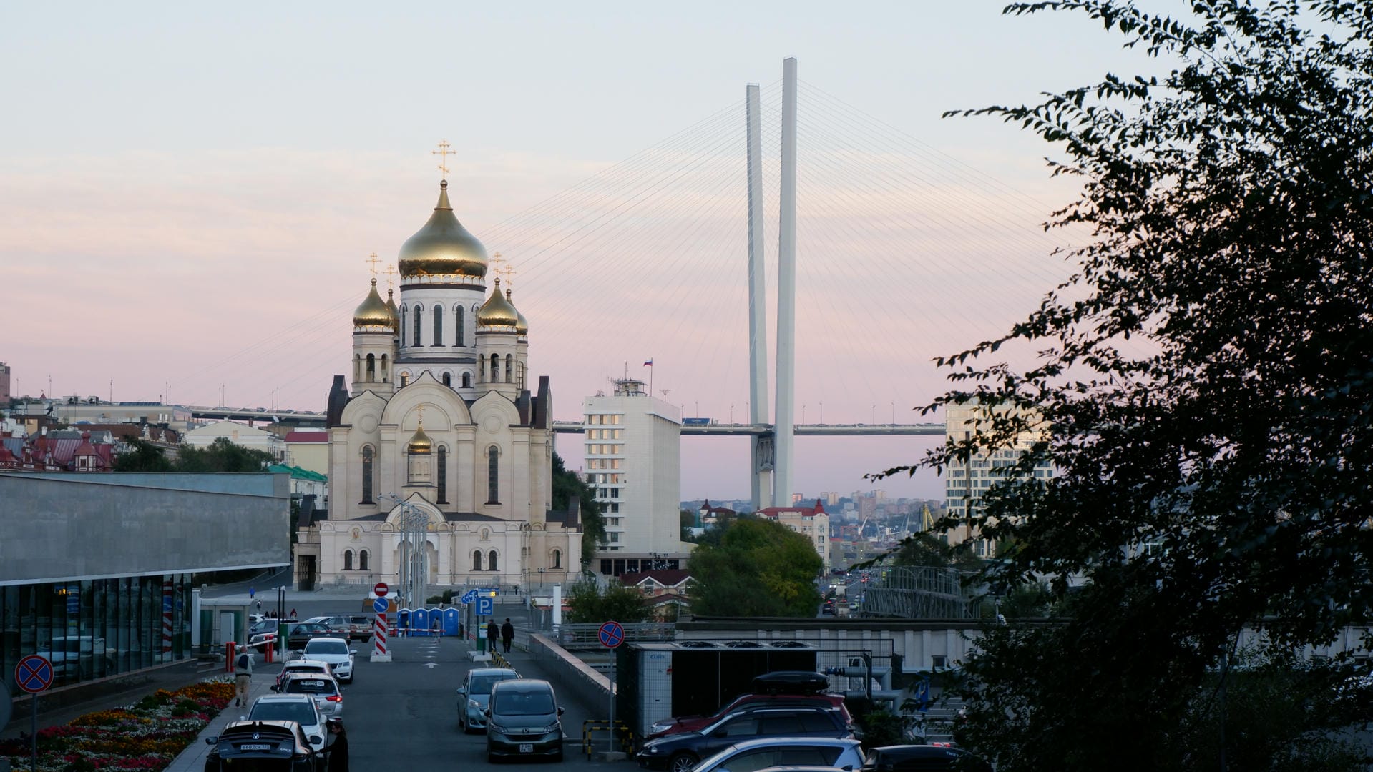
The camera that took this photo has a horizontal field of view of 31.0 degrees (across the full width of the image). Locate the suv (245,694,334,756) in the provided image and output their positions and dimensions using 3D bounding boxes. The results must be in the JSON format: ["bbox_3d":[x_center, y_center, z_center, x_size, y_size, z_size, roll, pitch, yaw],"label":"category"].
[{"bbox_3d":[-9.128,7.698,56.240,1.820,1.530,4.500,0,-3,-7],"label":"suv"}]

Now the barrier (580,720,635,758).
[{"bbox_3d":[-1.804,8.118,56.816,1.050,0.760,1.750,0,-3,-7],"label":"barrier"}]

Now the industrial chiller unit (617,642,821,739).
[{"bbox_3d":[0.970,7.430,60.700,4.350,2.250,2.200,0,-3,-5],"label":"industrial chiller unit"}]

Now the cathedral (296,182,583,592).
[{"bbox_3d":[-36.556,-1.554,374.766,43.000,64.000,55.000,0,-3,1],"label":"cathedral"}]

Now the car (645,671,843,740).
[{"bbox_3d":[1.416,7.569,56.348,4.500,1.900,1.800,0,-3,-7],"label":"car"}]

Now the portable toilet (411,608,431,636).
[{"bbox_3d":[-19.718,17.486,183.883,1.140,2.220,1.180,0,-3,-6],"label":"portable toilet"}]

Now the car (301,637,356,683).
[{"bbox_3d":[-12.101,9.247,83.396,1.810,1.470,4.600,0,-3,-7],"label":"car"}]

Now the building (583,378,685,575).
[{"bbox_3d":[-12.523,23.632,602.489,16.000,45.000,55.000,0,-3,6],"label":"building"}]

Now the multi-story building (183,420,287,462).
[{"bbox_3d":[-96.740,15.078,535.058,17.500,14.000,27.000,0,-3,-1],"label":"multi-story building"}]

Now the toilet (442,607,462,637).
[{"bbox_3d":[-17.440,17.486,183.883,1.140,2.220,1.180,0,-3,-6],"label":"toilet"}]

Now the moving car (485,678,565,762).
[{"bbox_3d":[-3.844,7.883,58.833,1.700,1.730,4.300,0,-3,-6],"label":"moving car"}]

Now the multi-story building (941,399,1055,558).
[{"bbox_3d":[108.861,32.669,861.590,37.000,56.000,24.000,0,-3,0],"label":"multi-story building"}]

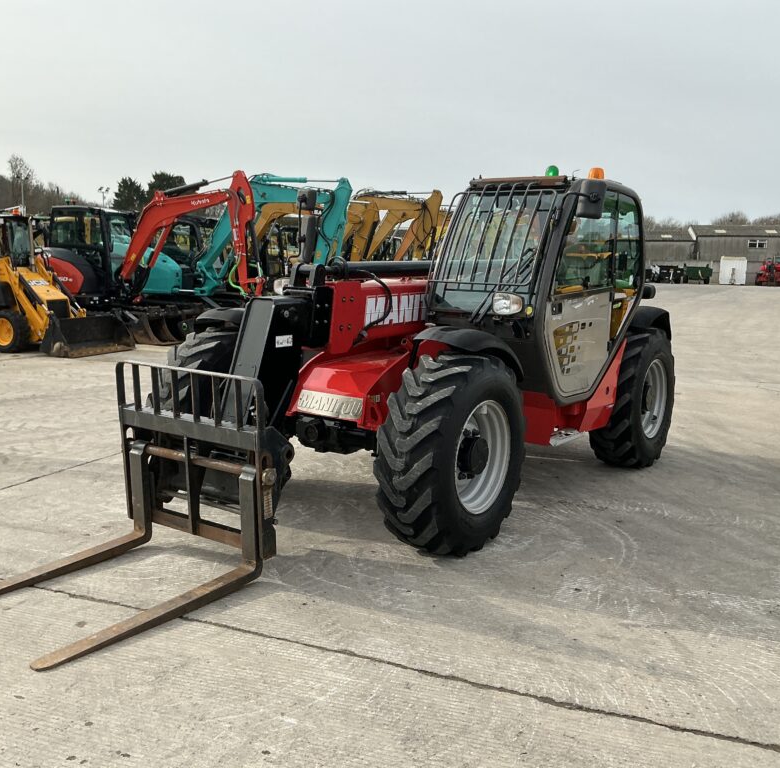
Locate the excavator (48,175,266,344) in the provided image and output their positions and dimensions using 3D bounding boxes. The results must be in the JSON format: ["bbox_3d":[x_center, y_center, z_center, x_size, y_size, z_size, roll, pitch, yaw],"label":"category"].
[{"bbox_3d":[-4.736,-2.350,15.632,5.700,3.150,1.960,6,9,28],"label":"excavator"}]

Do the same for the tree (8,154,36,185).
[{"bbox_3d":[-55.611,-30.409,125.000,4.800,8.500,4.800,-2,9,-23],"label":"tree"}]

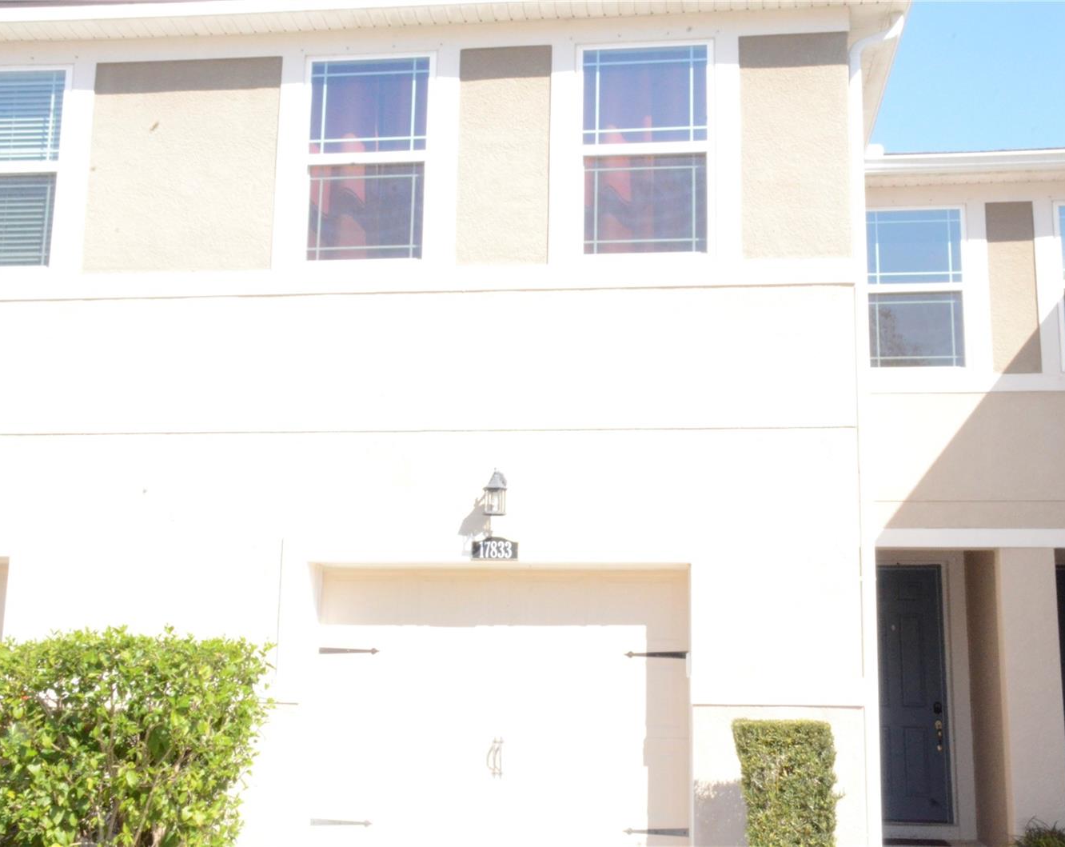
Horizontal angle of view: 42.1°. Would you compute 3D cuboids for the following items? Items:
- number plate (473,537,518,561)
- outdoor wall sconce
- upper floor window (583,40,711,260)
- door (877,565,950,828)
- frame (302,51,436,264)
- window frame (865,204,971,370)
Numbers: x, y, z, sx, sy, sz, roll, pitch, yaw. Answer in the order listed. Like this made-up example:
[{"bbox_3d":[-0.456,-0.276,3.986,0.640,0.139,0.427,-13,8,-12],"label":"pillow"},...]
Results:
[{"bbox_3d":[-0.237,0.794,8.795,0.296,0.153,0.020,-1,-11,7],"label":"number plate"},{"bbox_3d":[-0.236,0.443,8.762,0.160,0.302,0.215,-1,-11,7],"label":"outdoor wall sconce"},{"bbox_3d":[0.751,-1.817,9.209,0.847,1.473,0.100,-1,-11,7],"label":"upper floor window"},{"bbox_3d":[3.450,2.546,13.094,0.920,2.384,0.070,-1,-11,7],"label":"door"},{"bbox_3d":[-1.119,-1.800,9.445,0.846,1.466,0.100,-1,-11,7],"label":"frame"},{"bbox_3d":[3.373,-1.187,12.221,0.863,1.457,0.100,-1,-11,7],"label":"window frame"}]

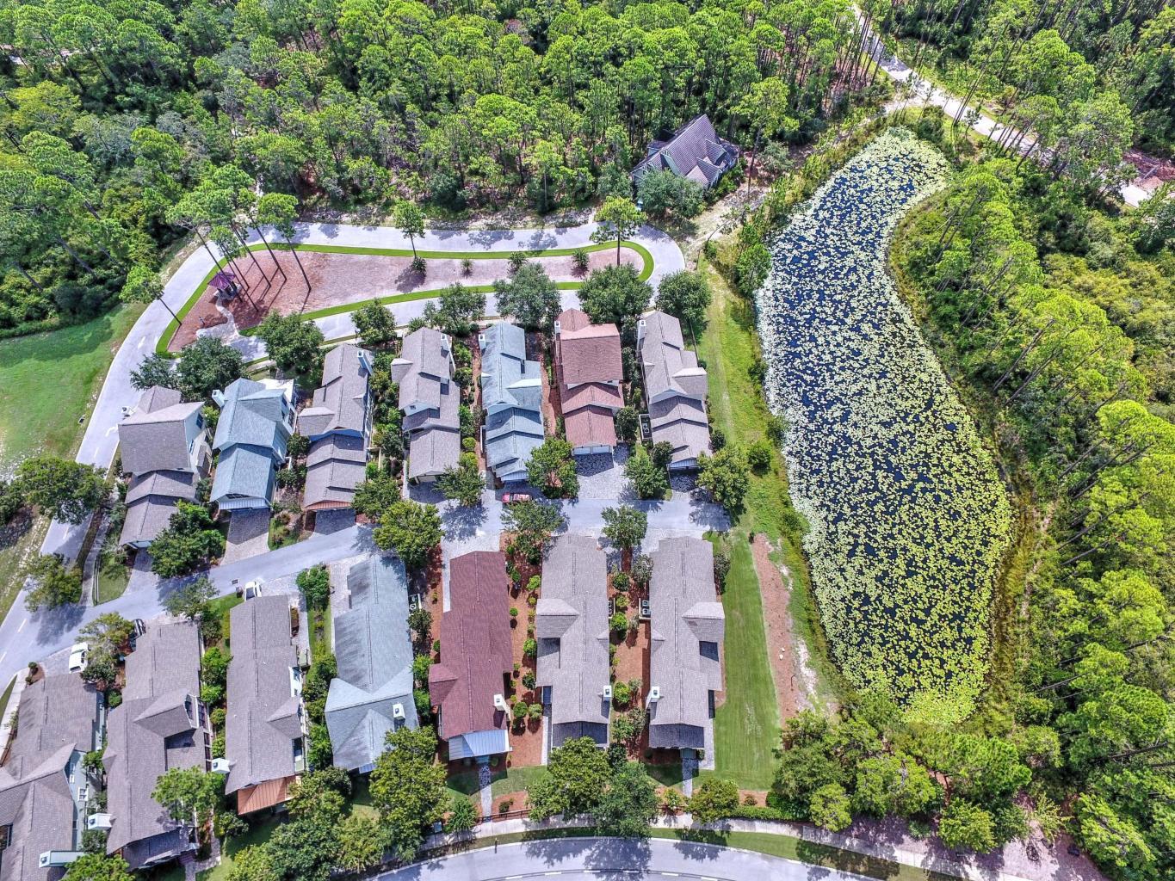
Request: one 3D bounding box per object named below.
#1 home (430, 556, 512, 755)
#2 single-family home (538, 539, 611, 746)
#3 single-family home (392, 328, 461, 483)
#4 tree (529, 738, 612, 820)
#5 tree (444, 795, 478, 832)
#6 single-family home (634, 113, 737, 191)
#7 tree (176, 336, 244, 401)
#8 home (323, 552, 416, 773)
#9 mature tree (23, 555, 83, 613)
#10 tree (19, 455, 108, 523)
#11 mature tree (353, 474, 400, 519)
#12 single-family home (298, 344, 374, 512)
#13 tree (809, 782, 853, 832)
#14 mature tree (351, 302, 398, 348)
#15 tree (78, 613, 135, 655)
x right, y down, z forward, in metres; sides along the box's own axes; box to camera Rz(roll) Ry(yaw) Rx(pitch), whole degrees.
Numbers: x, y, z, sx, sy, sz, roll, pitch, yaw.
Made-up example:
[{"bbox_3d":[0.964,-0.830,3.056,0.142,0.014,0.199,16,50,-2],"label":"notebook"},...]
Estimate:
[{"bbox_3d":[-15.711,27.782,92.075,10.520,9.800,27.340,-5,59,-4],"label":"home"},{"bbox_3d":[-2.100,26.968,94.976,10.200,9.400,29.200,0,59,0],"label":"single-family home"},{"bbox_3d":[-26.834,-6.310,113.067,11.040,9.490,26.200,-5,59,-3],"label":"single-family home"},{"bbox_3d":[-2.343,42.578,85.467,10.200,8.000,9.500,-1,58,0],"label":"tree"},{"bbox_3d":[-15.638,46.938,85.306,4.100,4.000,4.100,-1,58,0],"label":"tree"},{"bbox_3d":[21.124,-61.150,146.852,17.950,9.490,25.270,36,65,19],"label":"single-family home"},{"bbox_3d":[-65.200,-12.342,118.479,11.000,9.600,11.000,0,59,0],"label":"tree"},{"bbox_3d":[-29.659,29.875,93.602,11.000,8.400,28.600,-11,59,-6],"label":"home"},{"bbox_3d":[-75.832,20.670,97.375,7.070,7.500,7.910,-1,58,1],"label":"mature tree"},{"bbox_3d":[-80.500,8.050,105.235,11.000,11.300,11.000,0,59,0],"label":"tree"},{"bbox_3d":[-33.184,9.091,107.660,7.300,6.700,7.400,-1,58,0],"label":"mature tree"},{"bbox_3d":[-40.891,-2.902,110.315,10.500,8.800,29.000,-6,58,-2],"label":"single-family home"},{"bbox_3d":[29.938,45.422,84.130,5.200,6.400,5.300,-1,58,0],"label":"tree"},{"bbox_3d":[-38.254,-20.363,122.487,7.700,8.000,7.700,0,59,0],"label":"mature tree"},{"bbox_3d":[-67.700,27.629,96.270,6.700,6.500,6.700,0,59,0],"label":"tree"}]

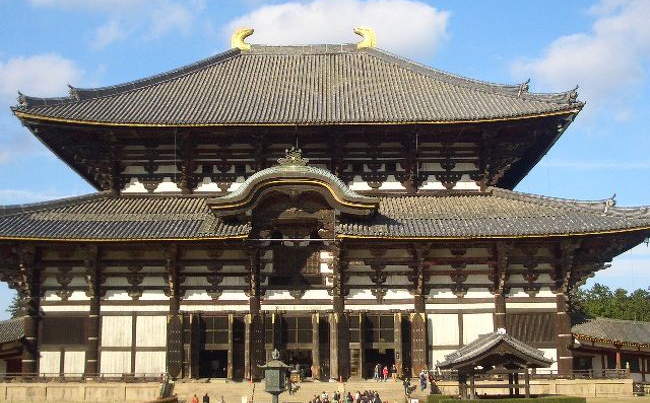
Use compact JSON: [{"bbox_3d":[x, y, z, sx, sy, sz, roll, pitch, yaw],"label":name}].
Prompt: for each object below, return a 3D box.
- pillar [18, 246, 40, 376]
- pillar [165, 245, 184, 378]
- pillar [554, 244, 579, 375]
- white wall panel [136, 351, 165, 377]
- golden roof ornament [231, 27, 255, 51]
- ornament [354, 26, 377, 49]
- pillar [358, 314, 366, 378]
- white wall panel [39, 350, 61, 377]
[{"bbox_3d":[-31.696,12.025,99.514,1.450,14.200,1.450,0,-10,1],"label":"pillar"},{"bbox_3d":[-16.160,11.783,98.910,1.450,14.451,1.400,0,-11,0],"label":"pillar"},{"bbox_3d":[25.697,11.527,98.762,1.450,14.200,1.450,0,-10,1],"label":"pillar"},{"bbox_3d":[-18.583,17.412,98.344,3.400,2.750,0.200,0,-10,1],"label":"white wall panel"},{"bbox_3d":[-11.709,-23.286,131.580,3.336,3.386,1.400,0,-11,1],"label":"golden roof ornament"},{"bbox_3d":[5.757,-23.362,131.406,3.284,3.456,1.400,0,-11,1],"label":"ornament"},{"bbox_3d":[3.991,15.494,98.428,0.750,6.768,0.700,0,-11,0],"label":"pillar"},{"bbox_3d":[-29.392,17.466,98.493,2.400,2.700,0.200,0,-10,1],"label":"white wall panel"}]

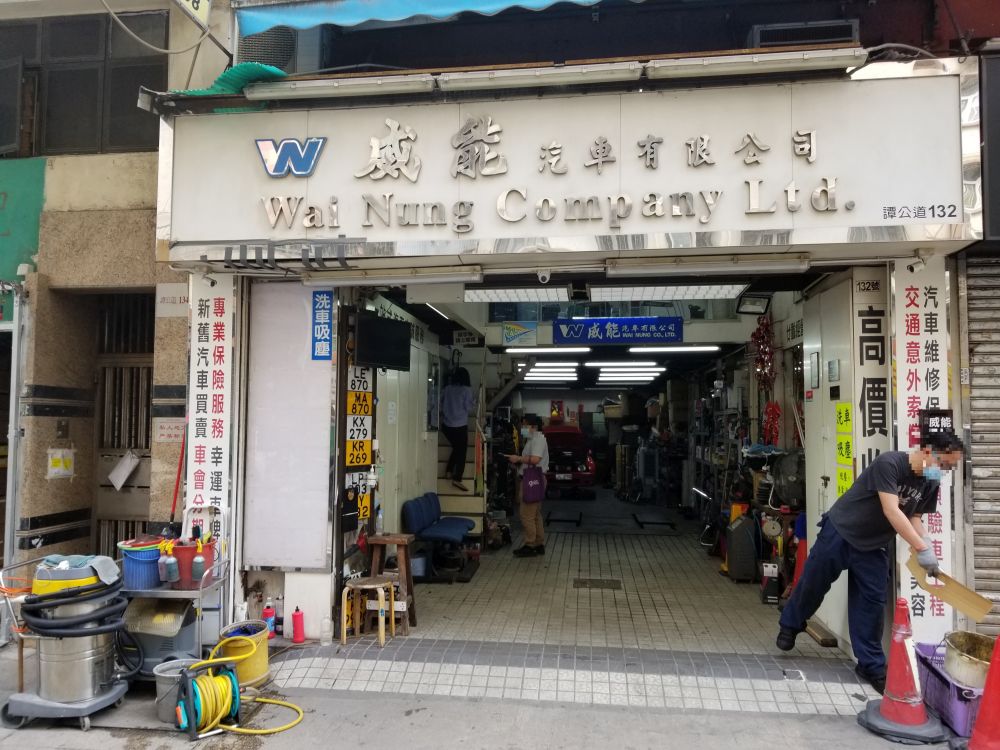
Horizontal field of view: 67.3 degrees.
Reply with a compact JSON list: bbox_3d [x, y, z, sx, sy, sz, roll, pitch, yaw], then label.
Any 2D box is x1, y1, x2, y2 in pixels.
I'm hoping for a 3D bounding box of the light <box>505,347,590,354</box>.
[{"bbox_3d":[0.703,-0.353,10.890,1.200,0.070,0.070,0,-4,6],"label":"light"}]

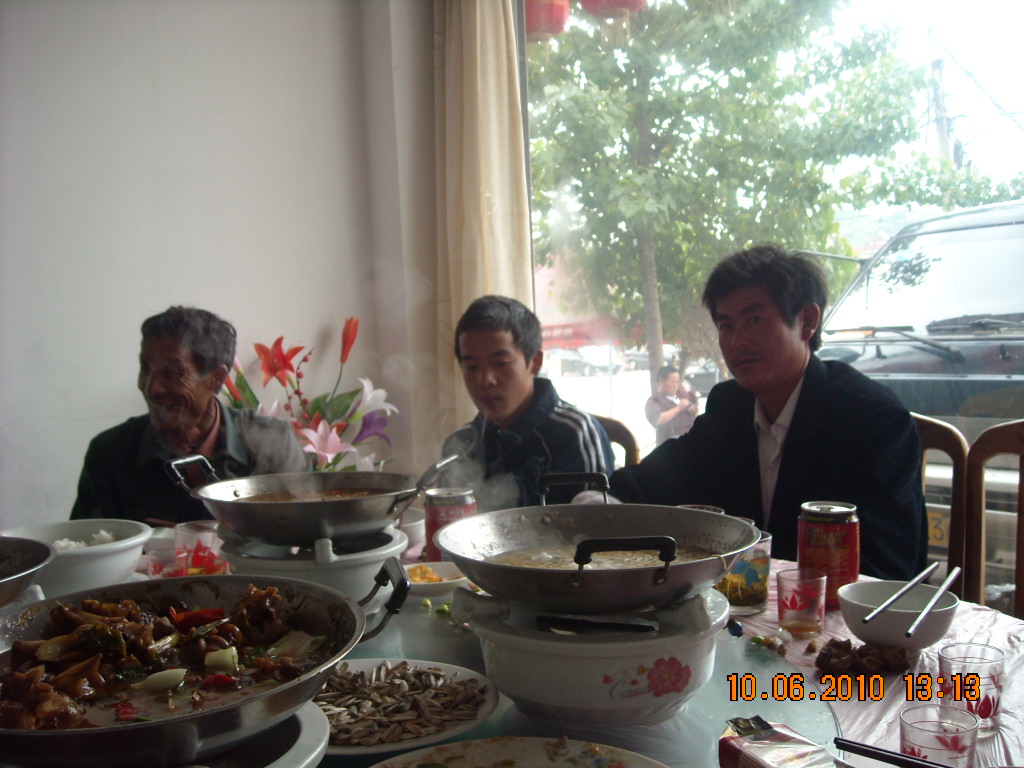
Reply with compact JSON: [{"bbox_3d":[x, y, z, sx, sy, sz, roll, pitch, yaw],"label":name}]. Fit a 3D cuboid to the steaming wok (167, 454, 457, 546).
[{"bbox_3d":[-0.232,0.133,1.181,0.330,0.100,0.272,0,4,30],"label":"steaming wok"}]

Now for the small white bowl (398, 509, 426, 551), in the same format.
[{"bbox_3d":[-0.163,0.211,1.422,0.115,0.057,0.115,-2,4,0],"label":"small white bowl"}]

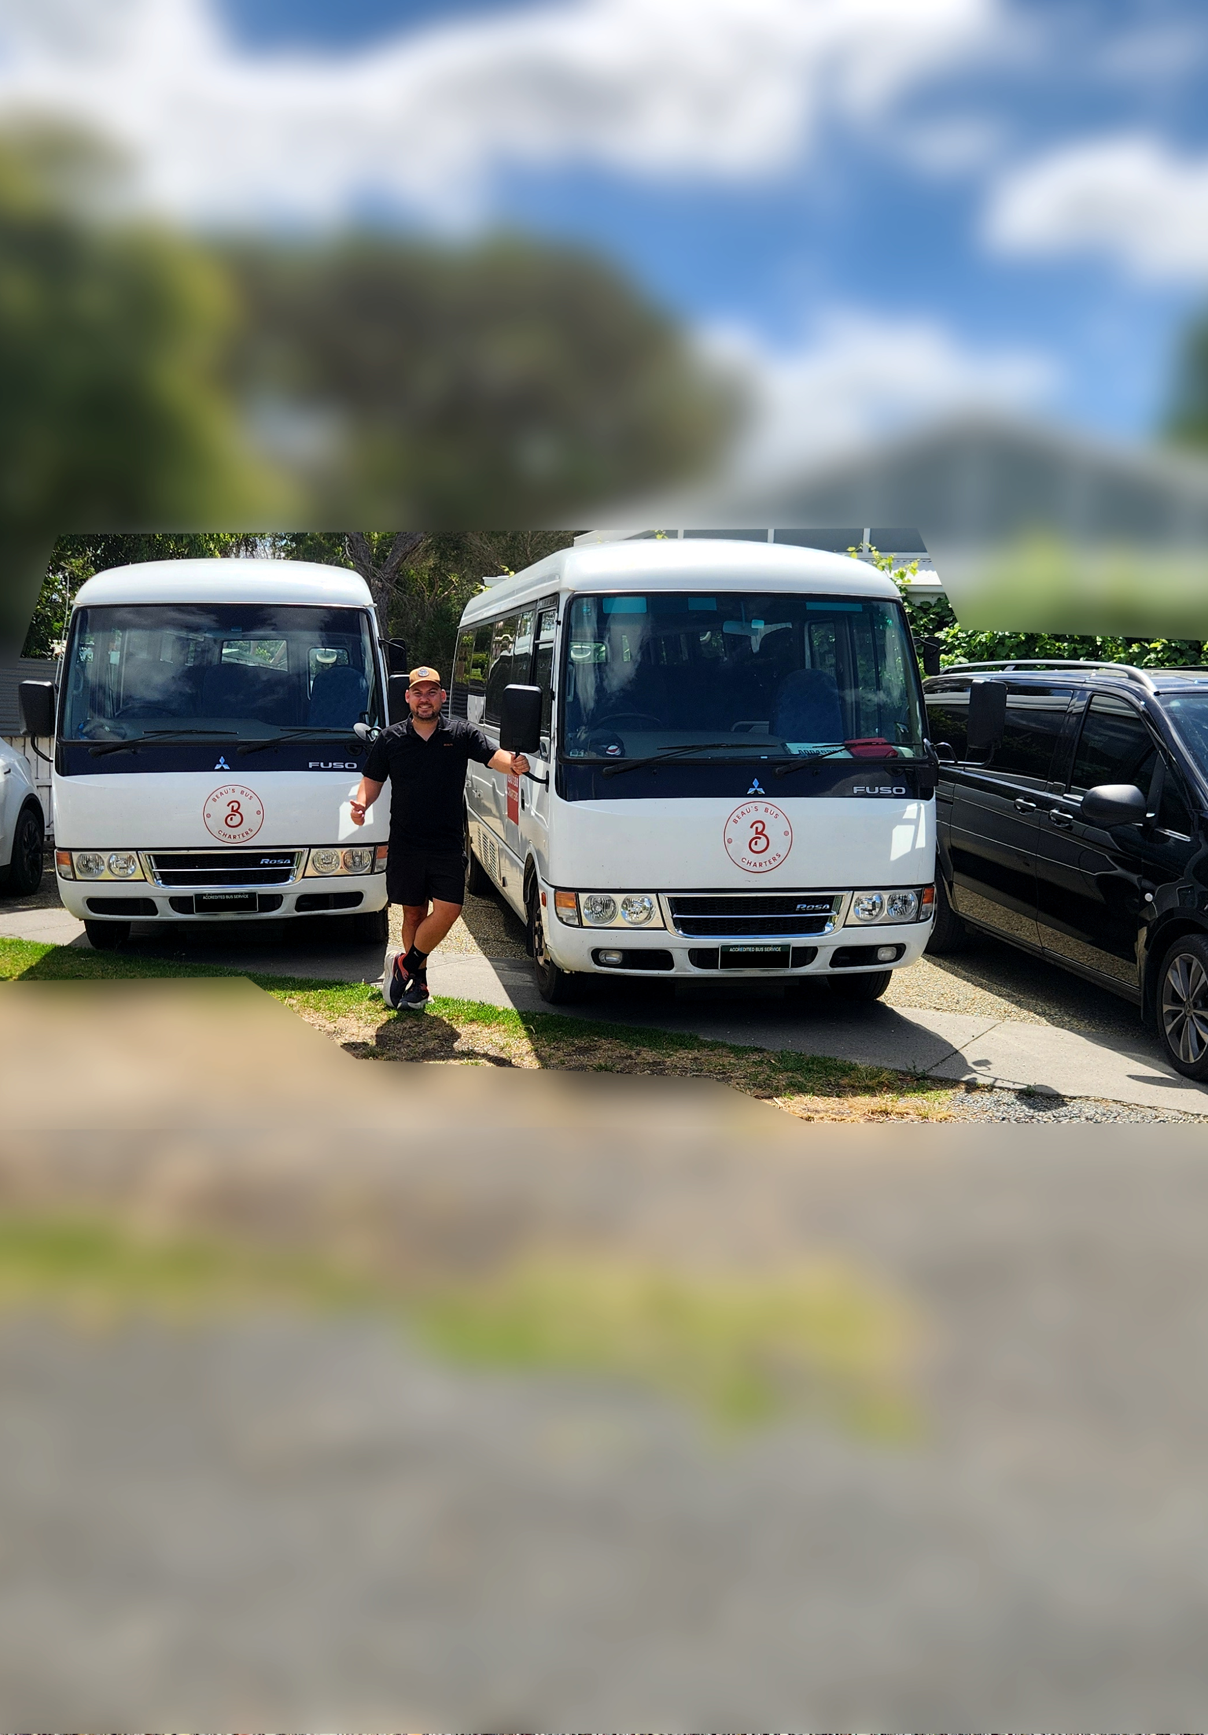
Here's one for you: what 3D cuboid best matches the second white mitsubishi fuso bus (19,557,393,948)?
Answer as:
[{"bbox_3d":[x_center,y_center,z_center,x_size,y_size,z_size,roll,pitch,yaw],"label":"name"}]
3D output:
[{"bbox_3d":[-2.938,-1.124,12.998,2.050,2.650,7.700,0,7,-10],"label":"second white mitsubishi fuso bus"}]

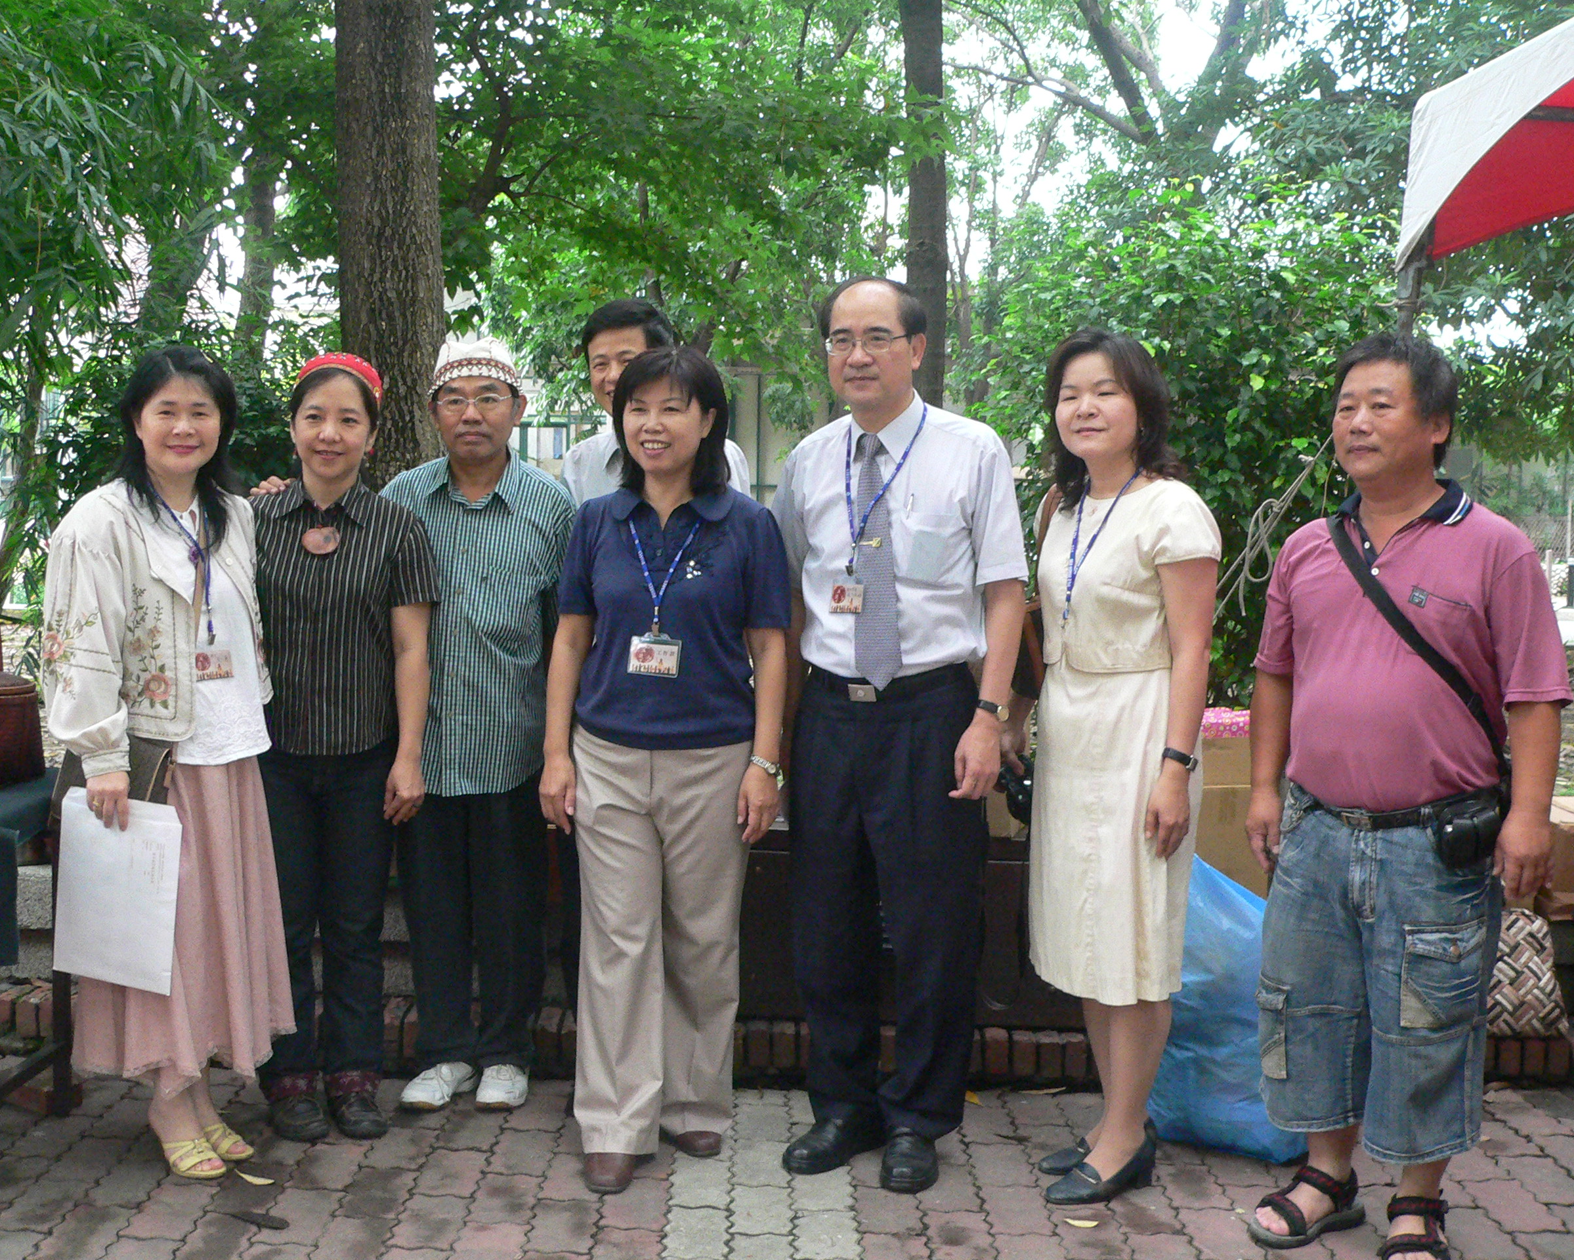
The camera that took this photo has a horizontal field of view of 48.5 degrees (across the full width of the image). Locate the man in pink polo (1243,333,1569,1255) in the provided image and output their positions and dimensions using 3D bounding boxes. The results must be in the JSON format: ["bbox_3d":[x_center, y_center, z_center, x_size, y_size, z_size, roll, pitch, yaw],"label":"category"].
[{"bbox_3d":[1.113,0.284,3.163,0.590,1.650,0.370,5,6,42],"label":"man in pink polo"}]

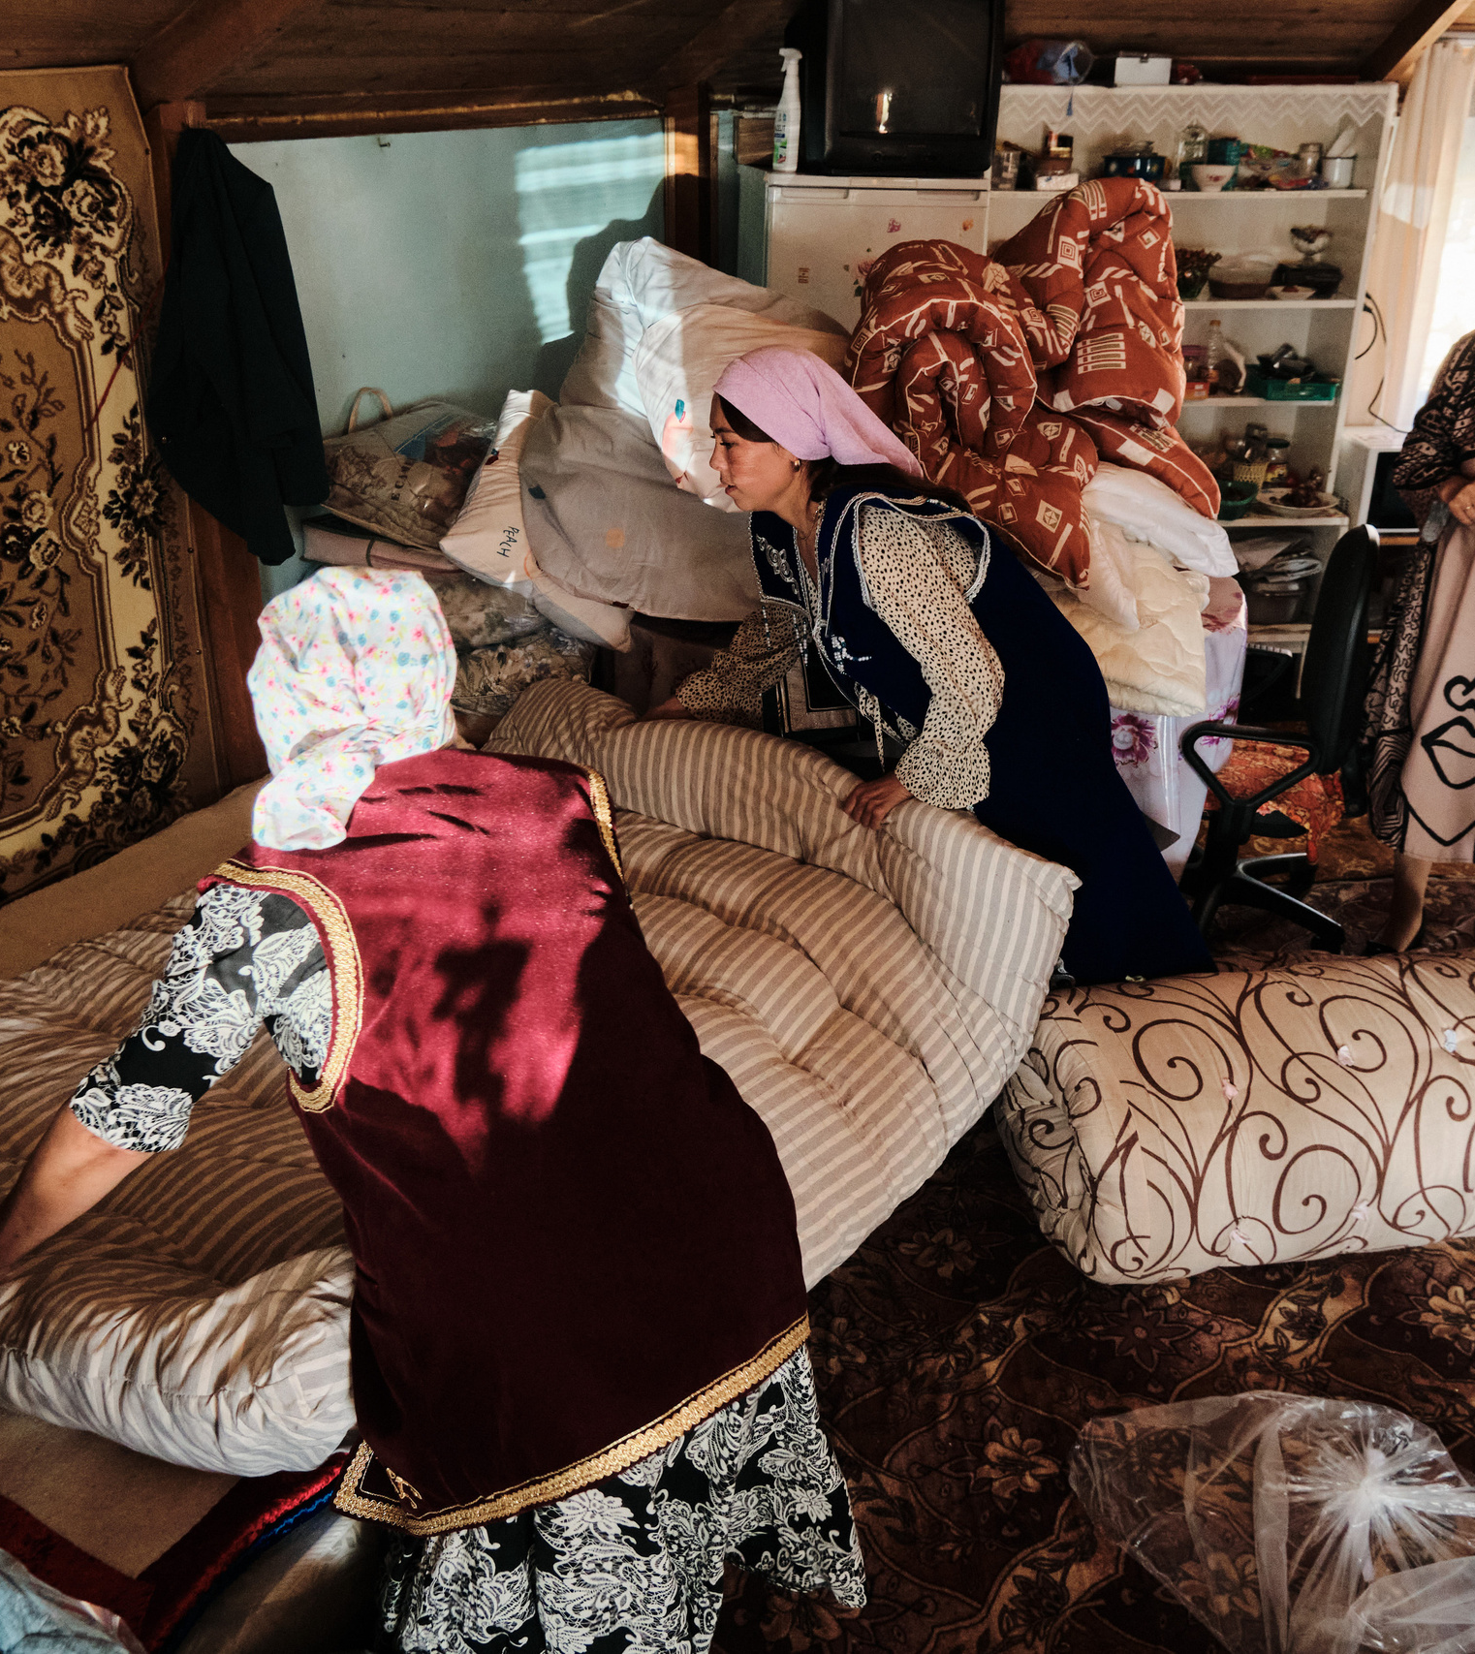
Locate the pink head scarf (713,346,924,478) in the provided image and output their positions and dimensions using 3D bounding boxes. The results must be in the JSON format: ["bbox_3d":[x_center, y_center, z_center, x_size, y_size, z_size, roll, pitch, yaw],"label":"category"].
[{"bbox_3d":[0.130,-0.658,2.500,0.310,0.185,0.195,-12,25,-4],"label":"pink head scarf"}]

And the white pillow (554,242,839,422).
[{"bbox_3d":[-0.054,-0.966,3.300,0.560,0.430,0.190,24,-8,10],"label":"white pillow"}]

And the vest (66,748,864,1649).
[{"bbox_3d":[-0.262,0.415,1.624,0.580,1.030,0.660,-16,29,-33],"label":"vest"}]

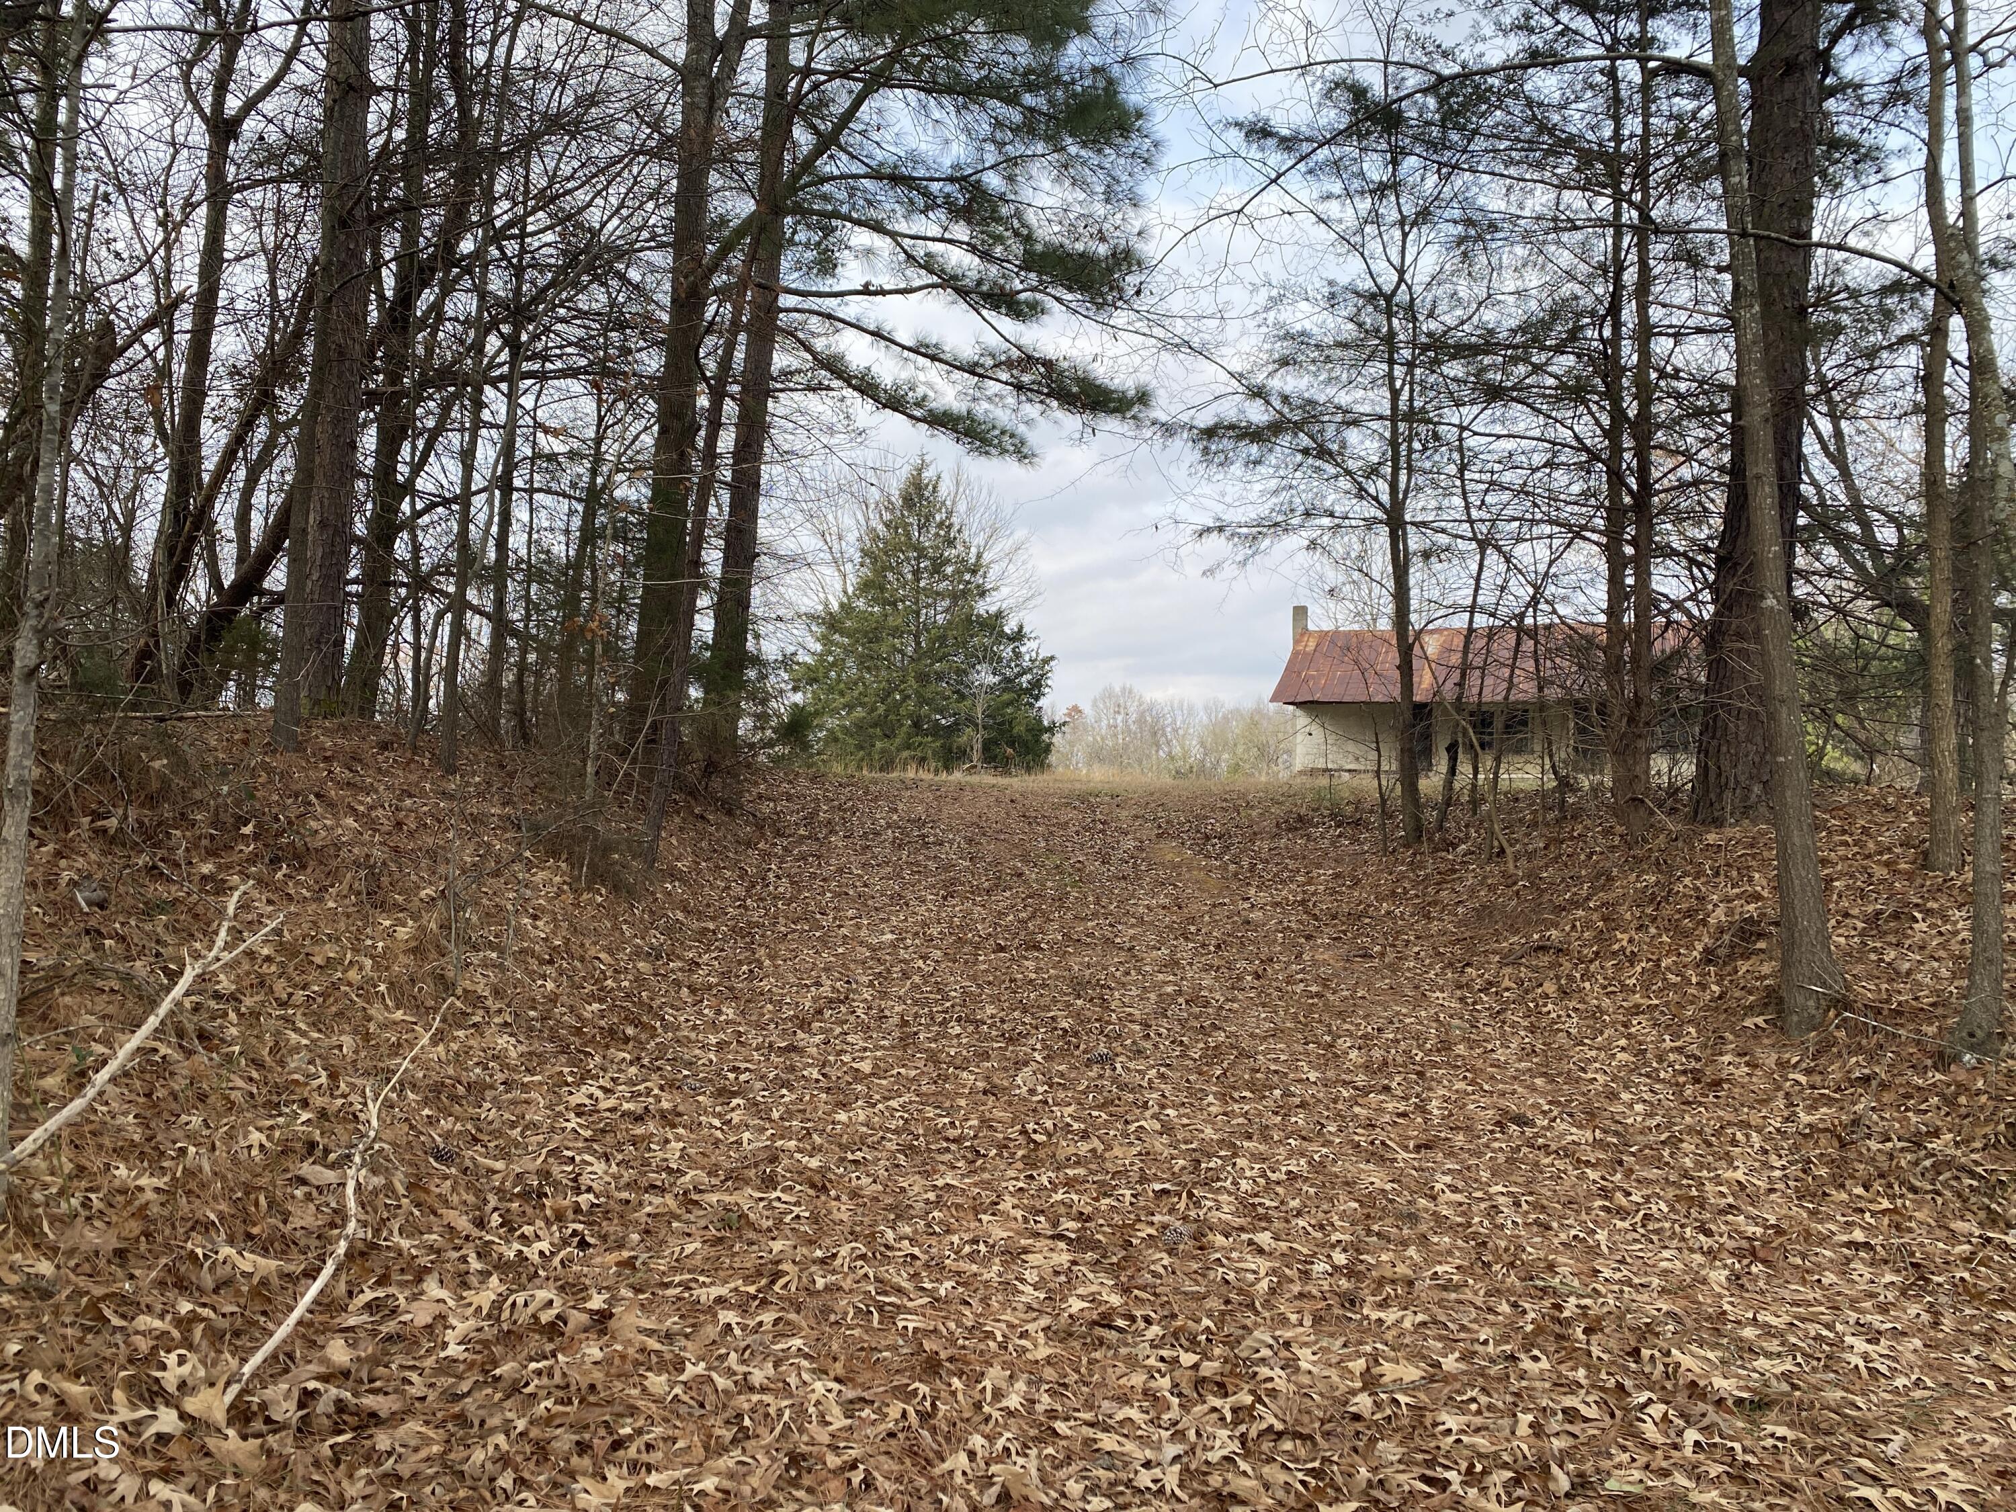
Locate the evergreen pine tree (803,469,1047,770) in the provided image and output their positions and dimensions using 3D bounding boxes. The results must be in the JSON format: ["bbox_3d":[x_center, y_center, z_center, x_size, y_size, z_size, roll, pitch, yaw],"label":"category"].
[{"bbox_3d":[-2.403,-4.073,44.000,7.460,9.016,7.236,0,1,0],"label":"evergreen pine tree"}]

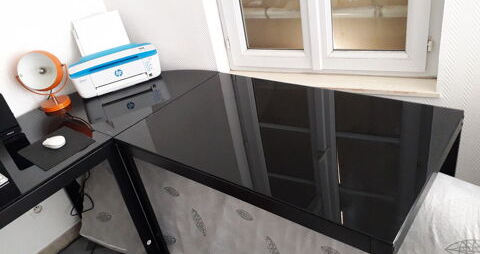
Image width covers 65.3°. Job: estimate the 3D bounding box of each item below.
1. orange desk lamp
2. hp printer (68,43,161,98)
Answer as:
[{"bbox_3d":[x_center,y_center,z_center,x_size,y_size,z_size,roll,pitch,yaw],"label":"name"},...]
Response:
[{"bbox_3d":[-0.867,-0.217,1.670,0.210,0.265,0.165,-17,30,-9],"label":"orange desk lamp"},{"bbox_3d":[-0.587,-0.272,1.781,0.403,0.150,0.180,-20,31,-15],"label":"hp printer"}]

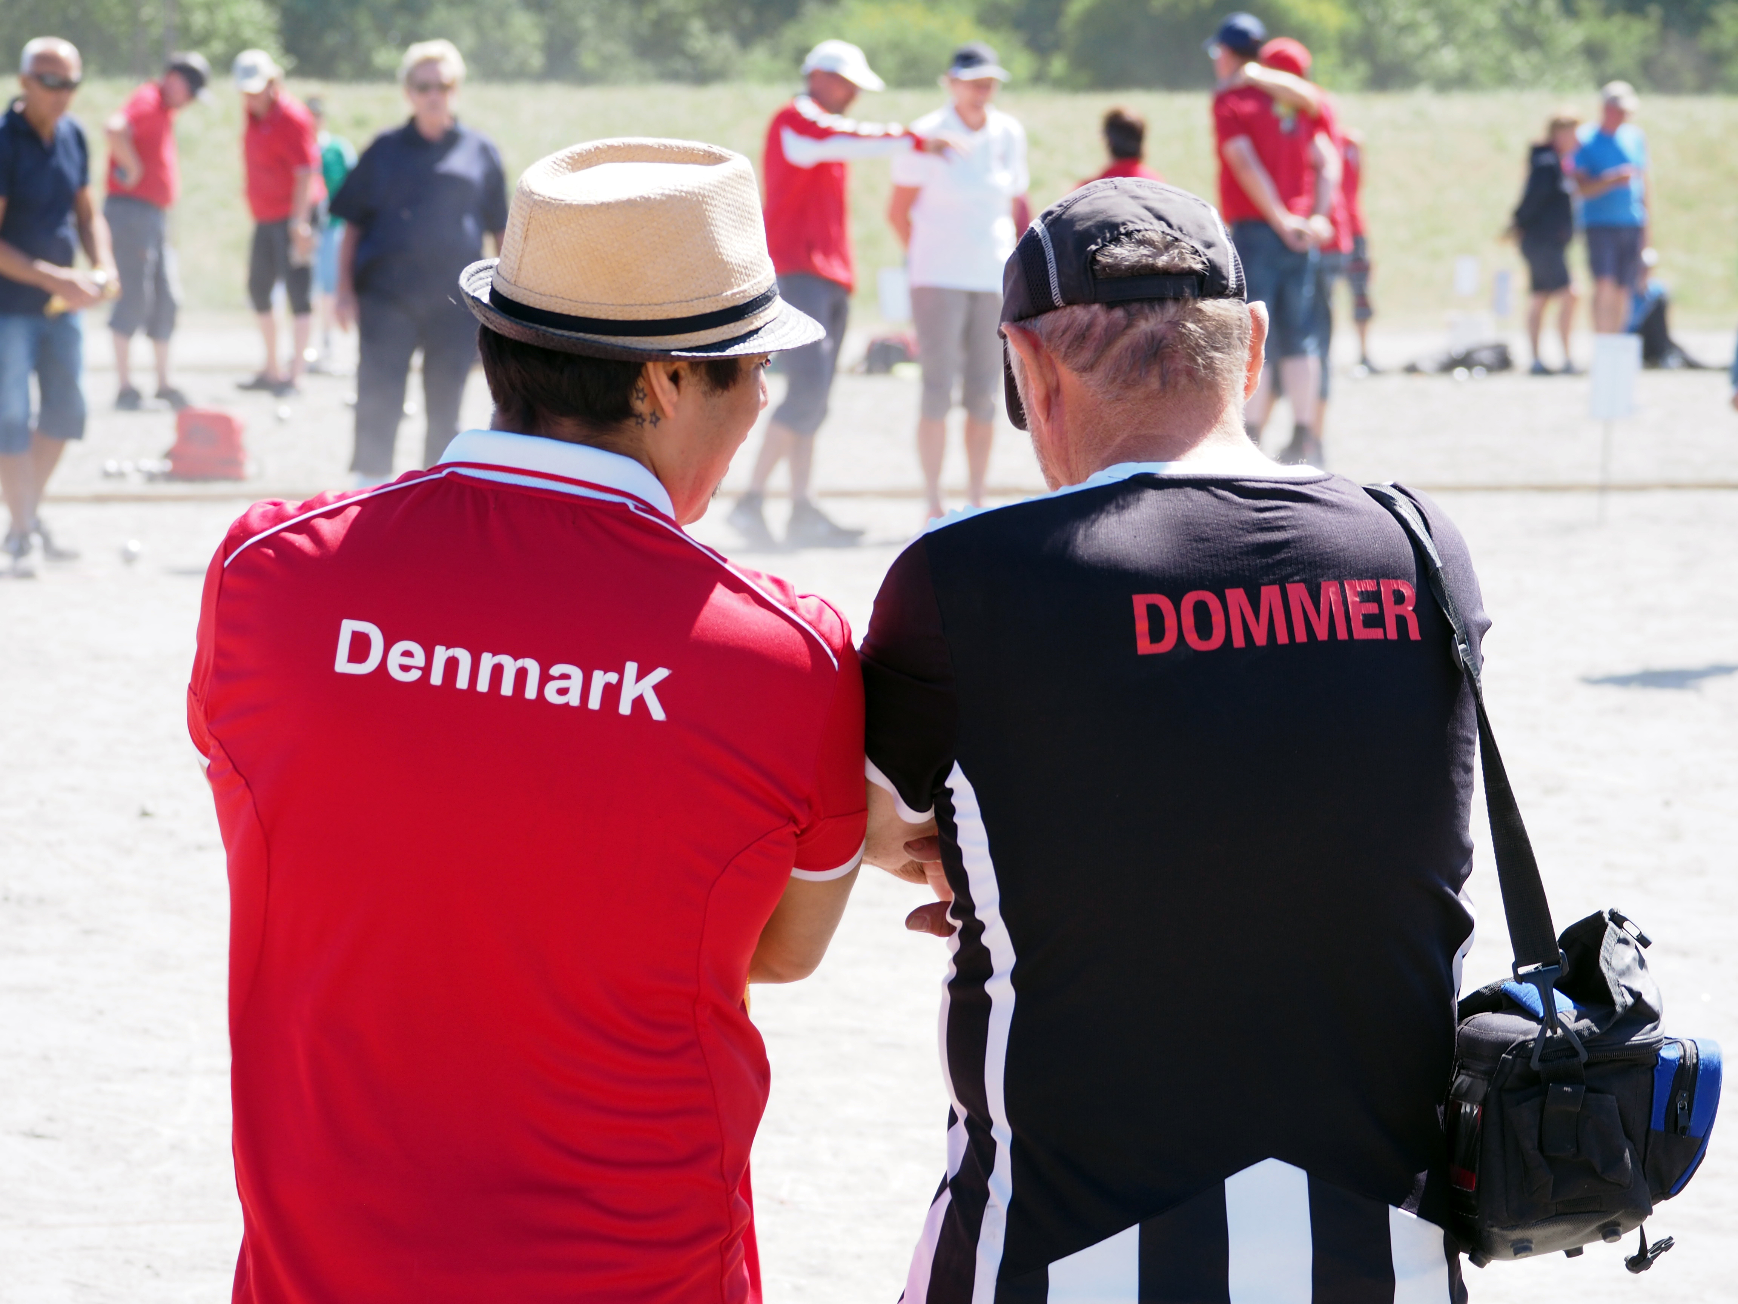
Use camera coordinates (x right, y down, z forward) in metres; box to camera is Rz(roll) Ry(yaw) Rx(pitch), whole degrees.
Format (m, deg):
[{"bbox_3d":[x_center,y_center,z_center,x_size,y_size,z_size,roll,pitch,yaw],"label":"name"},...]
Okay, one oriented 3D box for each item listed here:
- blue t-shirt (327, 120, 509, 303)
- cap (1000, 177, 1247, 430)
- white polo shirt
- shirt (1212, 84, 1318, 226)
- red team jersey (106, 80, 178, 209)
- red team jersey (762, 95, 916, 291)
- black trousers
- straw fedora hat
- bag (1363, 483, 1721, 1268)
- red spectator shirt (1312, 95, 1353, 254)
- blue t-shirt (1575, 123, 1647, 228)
[{"bbox_3d":[-1.745,-1.719,29.200,0.660,0.710,0.380,0,4,-2],"label":"blue t-shirt"},{"bbox_3d":[0.182,-0.271,5.540,0.180,0.150,0.260,-5,-13,-15],"label":"cap"},{"bbox_3d":[0.333,-1.652,27.400,0.520,0.690,0.300,0,4,-5],"label":"white polo shirt"},{"bbox_3d":[1.677,-2.095,31.800,0.320,0.620,0.490,4,5,41],"label":"shirt"},{"bbox_3d":[-3.611,-2.518,37.400,0.320,0.660,0.460,1,4,18],"label":"red team jersey"},{"bbox_3d":[-0.129,-1.642,26.900,0.520,0.700,0.460,1,4,9],"label":"red team jersey"},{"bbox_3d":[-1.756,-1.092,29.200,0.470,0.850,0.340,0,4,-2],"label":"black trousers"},{"bbox_3d":[-0.168,-0.290,5.520,0.280,0.125,0.245,-11,24,-27],"label":"straw fedora hat"},{"bbox_3d":[0.502,0.162,5.520,0.203,0.585,0.270,-7,4,0],"label":"bag"},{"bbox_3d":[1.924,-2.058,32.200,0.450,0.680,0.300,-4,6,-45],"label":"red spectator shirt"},{"bbox_3d":[4.442,-2.844,45.000,0.460,0.640,0.300,0,4,-5],"label":"blue t-shirt"}]

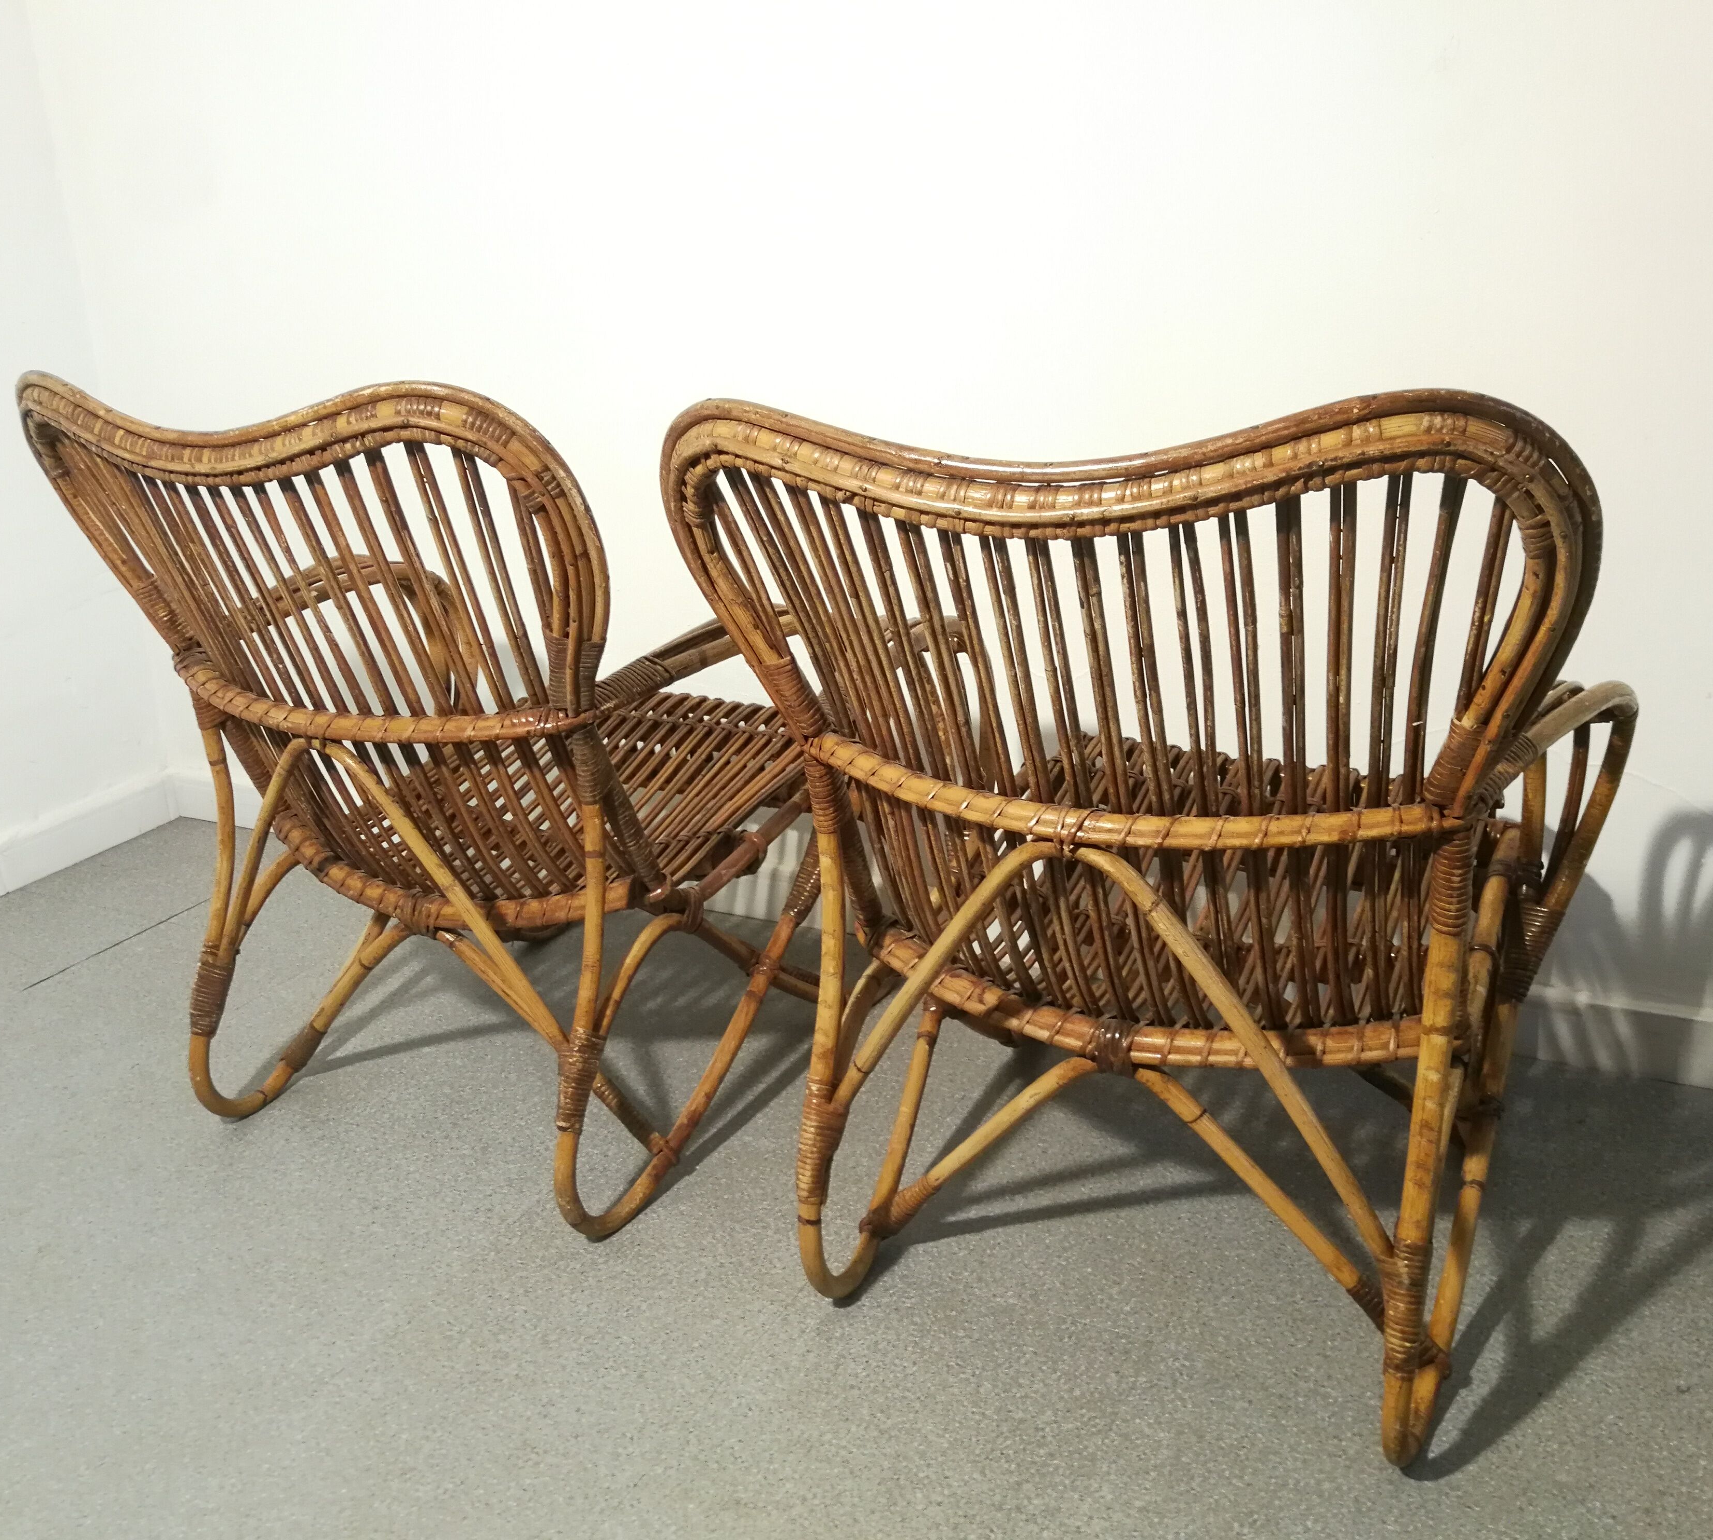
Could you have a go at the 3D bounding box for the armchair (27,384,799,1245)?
[{"bbox_3d":[-0.364,-0.047,1.733,0.683,0.820,0.725,8,22,26],"label":"armchair"}]

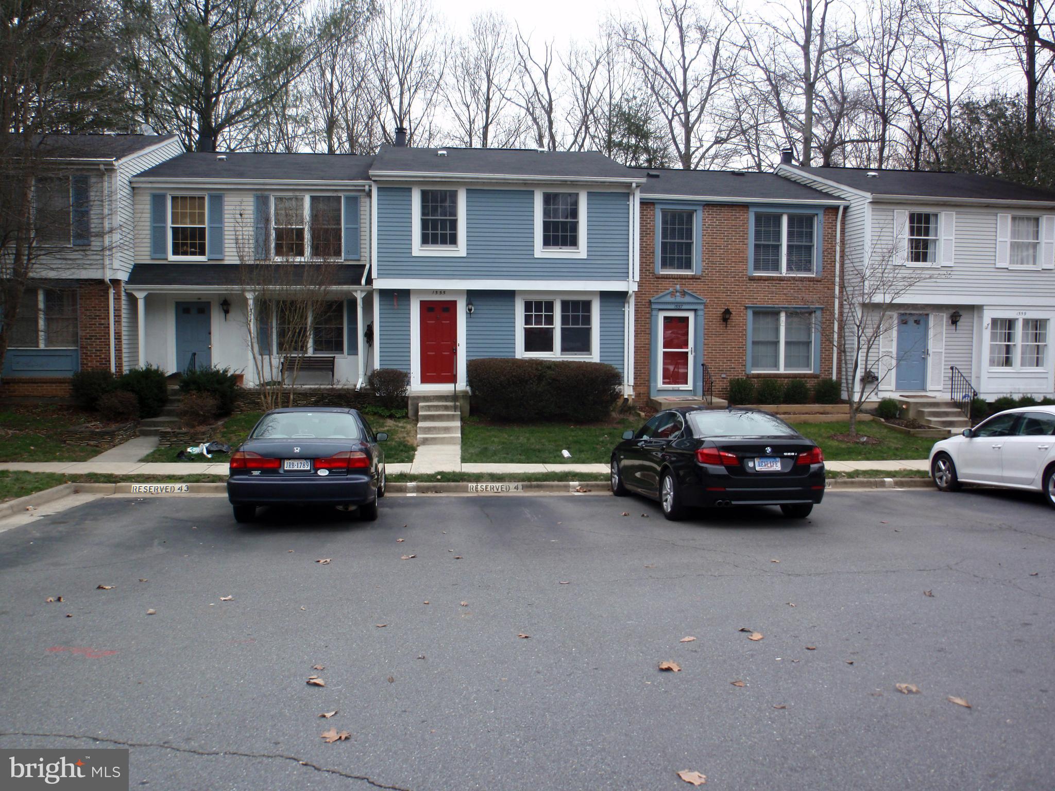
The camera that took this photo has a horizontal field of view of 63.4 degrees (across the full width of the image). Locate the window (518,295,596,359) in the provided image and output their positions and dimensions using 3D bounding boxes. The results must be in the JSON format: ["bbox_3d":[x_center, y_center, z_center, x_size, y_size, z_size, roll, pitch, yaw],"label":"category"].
[{"bbox_3d":[0.718,-1.650,20.660,1.883,1.552,0.120,0,3,-6],"label":"window"}]

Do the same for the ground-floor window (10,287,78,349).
[{"bbox_3d":[-11.286,-1.807,19.900,1.520,1.380,0.120,0,4,-5],"label":"ground-floor window"}]

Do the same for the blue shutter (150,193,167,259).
[{"bbox_3d":[-8.902,-4.093,20.620,0.390,1.590,0.050,0,4,-6],"label":"blue shutter"}]

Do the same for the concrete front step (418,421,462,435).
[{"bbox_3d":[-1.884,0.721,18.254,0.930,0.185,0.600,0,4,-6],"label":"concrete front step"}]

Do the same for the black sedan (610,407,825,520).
[{"bbox_3d":[2.520,0.888,12.380,1.880,1.464,4.900,0,0,-7],"label":"black sedan"}]

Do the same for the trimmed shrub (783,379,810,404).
[{"bbox_3d":[6.922,-0.106,21.950,0.640,0.640,0.630,0,4,-5],"label":"trimmed shrub"}]

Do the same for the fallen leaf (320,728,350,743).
[{"bbox_3d":[-0.871,1.536,3.860,0.135,0.022,0.125,0,-1,-6],"label":"fallen leaf"}]

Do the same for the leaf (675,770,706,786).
[{"bbox_3d":[0.669,1.560,3.480,0.118,0.025,0.090,0,2,-14],"label":"leaf"}]

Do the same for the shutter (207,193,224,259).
[{"bbox_3d":[-7.552,-4.089,20.660,0.375,1.580,0.050,0,3,-6],"label":"shutter"}]

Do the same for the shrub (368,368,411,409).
[{"bbox_3d":[-3.171,-0.170,19.600,0.930,0.920,0.930,0,4,-5],"label":"shrub"}]

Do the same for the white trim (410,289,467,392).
[{"bbox_3d":[-2.163,-1.330,20.550,1.340,2.380,0.140,0,4,-5],"label":"white trim"}]

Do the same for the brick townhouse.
[{"bbox_3d":[4.942,-3.444,26.364,5.750,6.750,8.800,0,4,-6],"label":"brick townhouse"}]

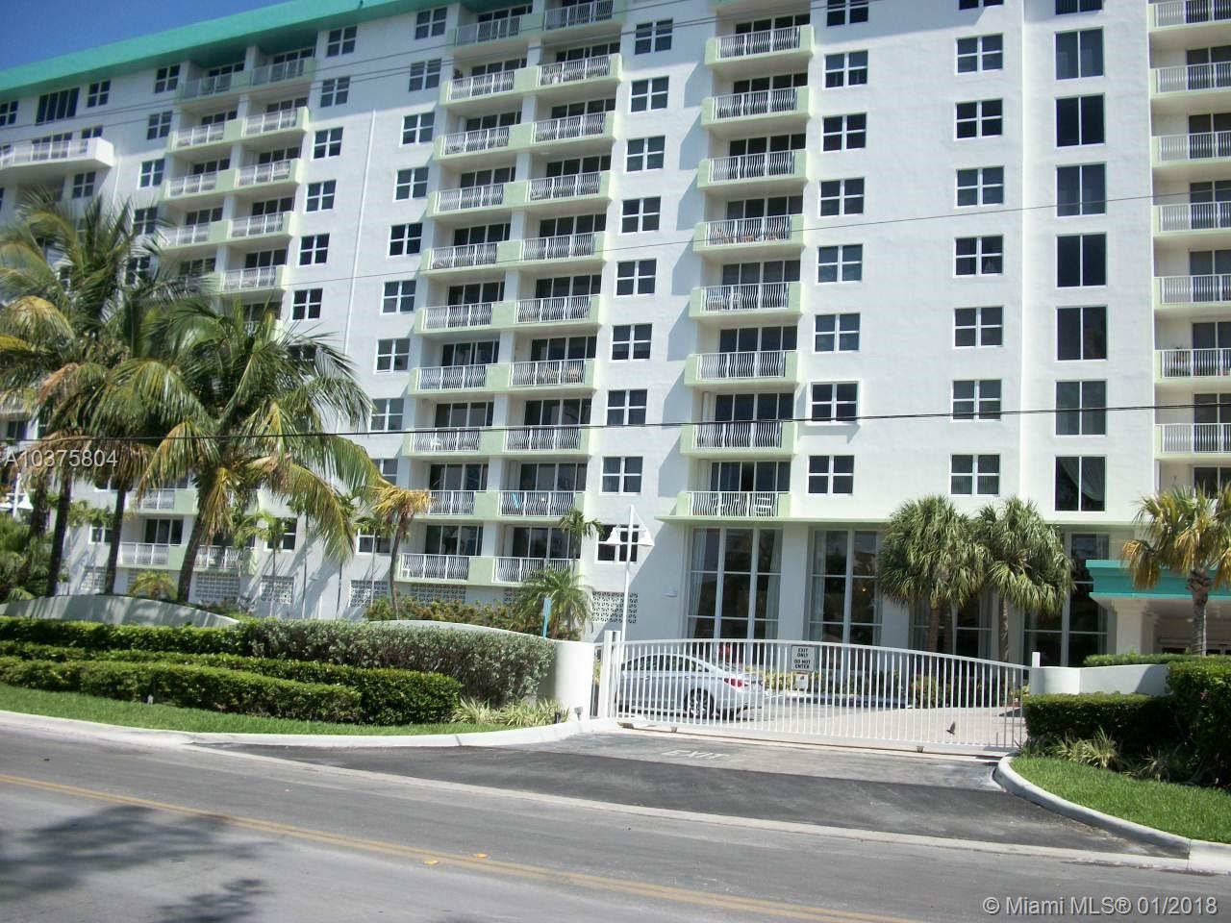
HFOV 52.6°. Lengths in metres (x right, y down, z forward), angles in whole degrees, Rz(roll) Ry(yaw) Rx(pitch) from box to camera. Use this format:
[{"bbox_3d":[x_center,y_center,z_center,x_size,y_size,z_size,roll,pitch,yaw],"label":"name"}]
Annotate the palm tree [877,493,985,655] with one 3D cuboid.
[{"bbox_3d":[9.975,4.438,39.300,3.250,6.800,3.250,0,-10,26],"label":"palm tree"}]

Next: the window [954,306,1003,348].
[{"bbox_3d":[12.898,-4.747,44.227,1.670,1.390,0.150,0,-10,25],"label":"window"}]

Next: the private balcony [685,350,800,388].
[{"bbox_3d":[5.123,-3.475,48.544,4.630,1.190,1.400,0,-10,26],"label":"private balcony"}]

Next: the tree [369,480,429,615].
[{"bbox_3d":[-8.050,4.086,46.000,2.300,6.600,2.300,0,-10,26],"label":"tree"}]

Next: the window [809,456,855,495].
[{"bbox_3d":[7.897,0.522,45.431,1.680,1.420,0.150,0,-10,26],"label":"window"}]

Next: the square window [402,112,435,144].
[{"bbox_3d":[-8.985,-15.134,56.782,1.680,1.420,0.150,0,-10,26],"label":"square window"}]

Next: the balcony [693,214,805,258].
[{"bbox_3d":[5.359,-8.734,48.666,4.500,1.210,1.000,0,-10,25],"label":"balcony"}]

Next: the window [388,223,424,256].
[{"bbox_3d":[-9.385,-9.942,55.921,1.670,1.390,0.150,0,-10,25],"label":"window"}]

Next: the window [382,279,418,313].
[{"bbox_3d":[-9.781,-7.448,56.462,1.760,1.480,0.140,0,-10,26],"label":"window"}]

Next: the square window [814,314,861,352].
[{"bbox_3d":[8.270,-4.761,46.272,1.680,1.420,0.150,0,-10,26],"label":"square window"}]

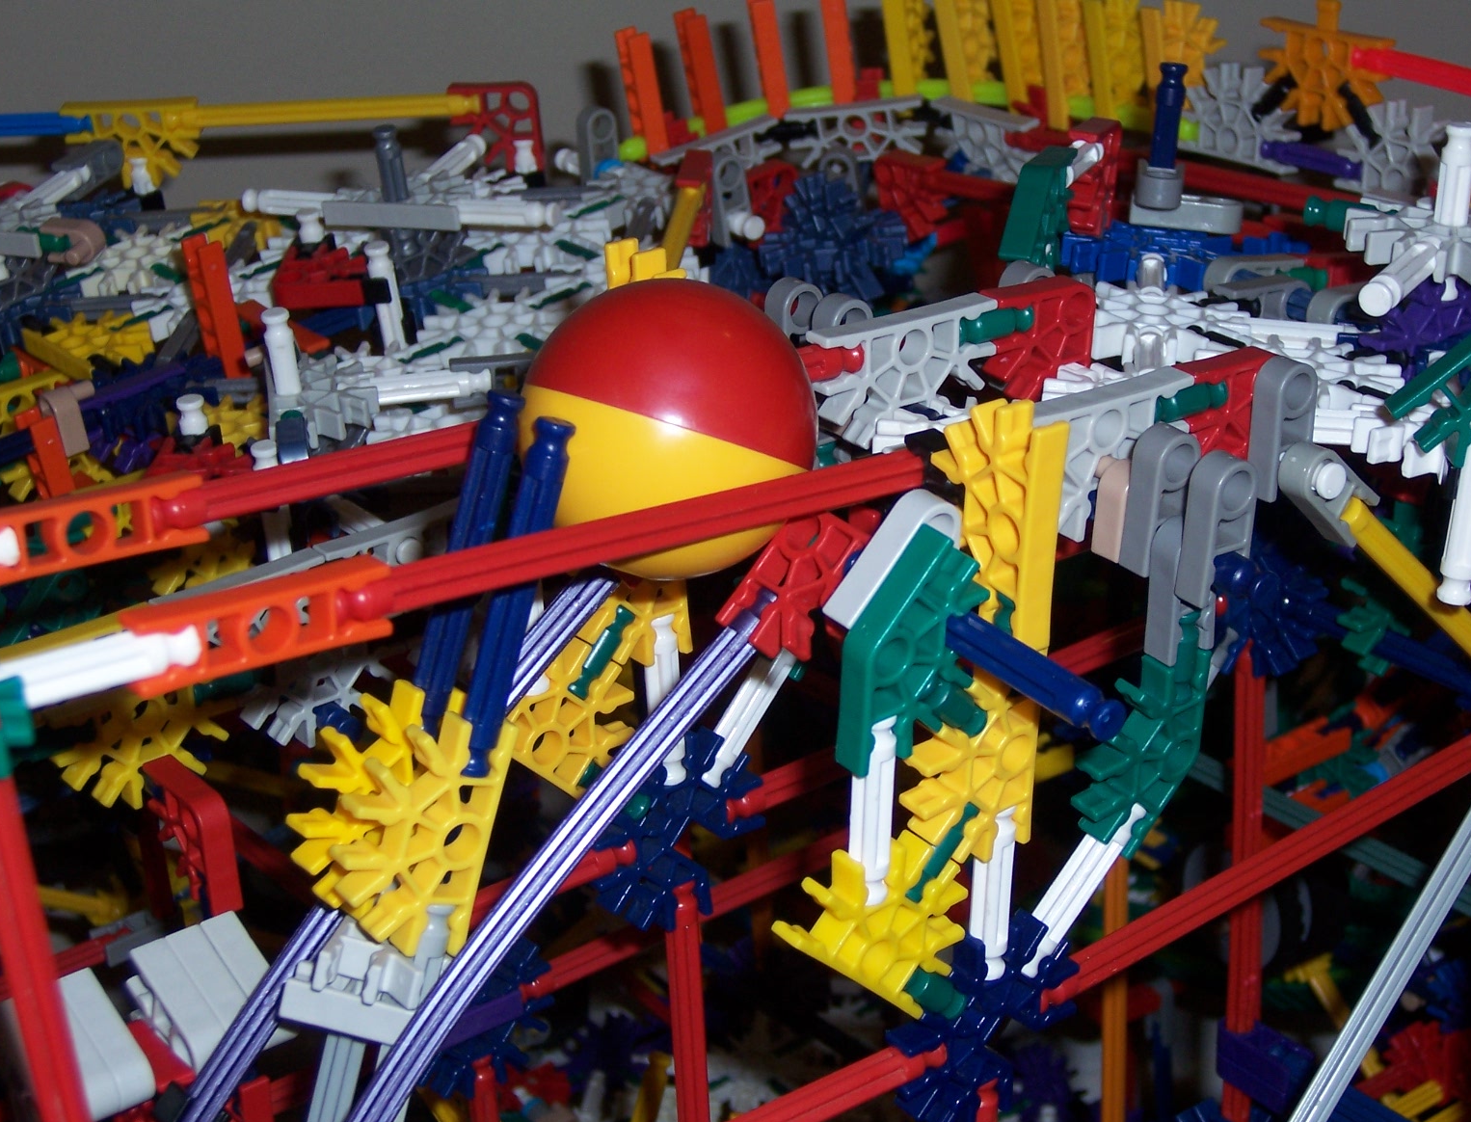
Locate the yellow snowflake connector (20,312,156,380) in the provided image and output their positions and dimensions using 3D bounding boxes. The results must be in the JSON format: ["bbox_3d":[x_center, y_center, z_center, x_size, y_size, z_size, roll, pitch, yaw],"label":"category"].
[{"bbox_3d":[-0.154,-0.053,0.767,0.024,0.006,0.037,-23,29,-31],"label":"yellow snowflake connector"}]

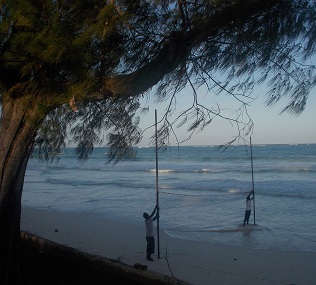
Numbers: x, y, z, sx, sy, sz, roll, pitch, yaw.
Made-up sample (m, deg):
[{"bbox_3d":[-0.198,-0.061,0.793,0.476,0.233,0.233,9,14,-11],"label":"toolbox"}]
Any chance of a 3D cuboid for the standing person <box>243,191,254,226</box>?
[{"bbox_3d":[5.300,3.845,18.600,0.650,2.060,0.500,-1,-1,-5],"label":"standing person"}]

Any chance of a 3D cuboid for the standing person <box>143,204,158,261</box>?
[{"bbox_3d":[-0.254,3.223,11.400,0.560,1.960,0.500,-1,-1,-5],"label":"standing person"}]

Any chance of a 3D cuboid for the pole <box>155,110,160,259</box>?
[{"bbox_3d":[-0.018,1.496,11.500,0.070,5.400,0.070,-1,-1,0],"label":"pole"}]

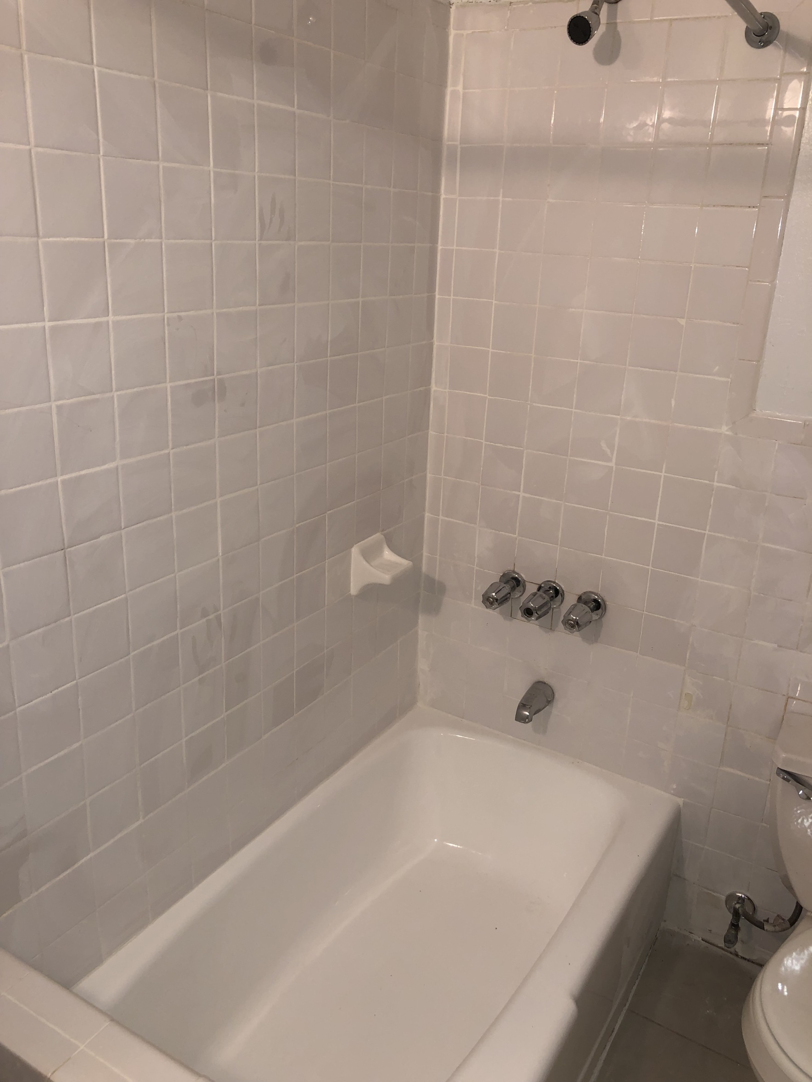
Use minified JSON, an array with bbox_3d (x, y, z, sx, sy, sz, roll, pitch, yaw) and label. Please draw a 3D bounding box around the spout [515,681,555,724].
[{"bbox_3d":[0.311,0.403,2.164,0.063,0.072,0.118,15,23,30],"label":"spout"}]

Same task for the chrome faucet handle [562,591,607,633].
[{"bbox_3d":[0.405,0.170,2.018,0.070,0.070,0.129,15,23,30],"label":"chrome faucet handle"}]

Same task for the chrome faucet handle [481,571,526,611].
[{"bbox_3d":[0.233,0.126,2.121,0.070,0.070,0.129,15,23,30],"label":"chrome faucet handle"}]

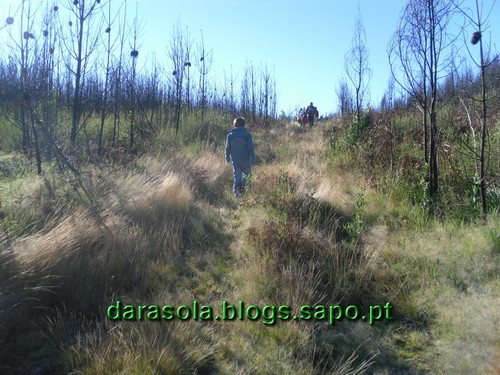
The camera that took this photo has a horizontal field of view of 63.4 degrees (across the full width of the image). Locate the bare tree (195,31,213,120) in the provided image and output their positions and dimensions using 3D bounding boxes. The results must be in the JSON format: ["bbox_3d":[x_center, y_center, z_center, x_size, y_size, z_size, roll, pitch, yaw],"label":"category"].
[{"bbox_3d":[-1.897,-4.570,16.500,0.750,3.800,0.750,0,-4,0],"label":"bare tree"}]

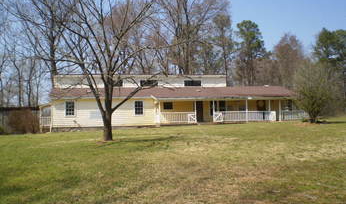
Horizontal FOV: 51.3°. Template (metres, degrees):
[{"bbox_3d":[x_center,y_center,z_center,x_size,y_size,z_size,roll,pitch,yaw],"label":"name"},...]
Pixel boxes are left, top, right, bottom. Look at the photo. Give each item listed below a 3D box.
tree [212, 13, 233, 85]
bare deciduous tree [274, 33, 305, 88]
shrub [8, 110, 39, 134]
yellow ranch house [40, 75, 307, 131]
[{"bbox_3d":[7.231,-5.378,51.906,2.888,15.094,2.900,-1,-1,0],"label":"tree"},{"bbox_3d":[18.837,-4.589,57.917,4.832,13.211,5.000,-1,-1,0],"label":"bare deciduous tree"},{"bbox_3d":[-14.725,2.021,35.485,2.958,2.366,2.600,-1,-1,0],"label":"shrub"},{"bbox_3d":[0.034,-0.174,39.872,26.252,5.500,9.500,-1,-1,-8],"label":"yellow ranch house"}]

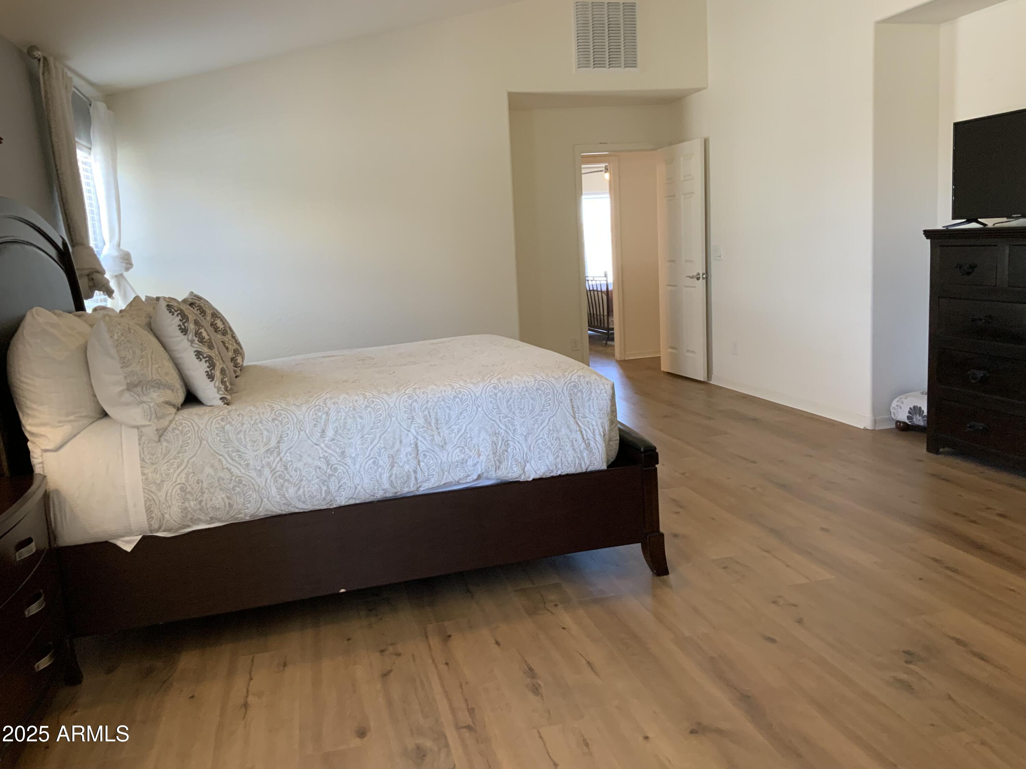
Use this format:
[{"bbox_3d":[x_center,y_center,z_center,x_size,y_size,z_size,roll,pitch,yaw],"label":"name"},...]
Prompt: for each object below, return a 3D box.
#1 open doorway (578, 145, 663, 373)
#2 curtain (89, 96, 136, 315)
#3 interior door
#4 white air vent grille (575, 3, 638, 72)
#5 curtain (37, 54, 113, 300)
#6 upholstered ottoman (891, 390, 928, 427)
[{"bbox_3d":[0.997,-1.090,7.893,0.790,2.040,0.130,-6,10,-14],"label":"open doorway"},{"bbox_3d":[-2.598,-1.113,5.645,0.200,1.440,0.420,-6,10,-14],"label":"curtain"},{"bbox_3d":[1.495,-1.070,7.569,0.045,2.030,0.745,-7,10,-21],"label":"interior door"},{"bbox_3d":[0.732,-2.705,6.666,0.540,0.545,0.030,-6,10,-14],"label":"white air vent grille"},{"bbox_3d":[-2.283,-1.026,4.508,0.210,1.290,0.420,-6,10,-14],"label":"curtain"},{"bbox_3d":[2.536,0.167,5.106,0.380,0.264,0.460,-6,9,-13],"label":"upholstered ottoman"}]

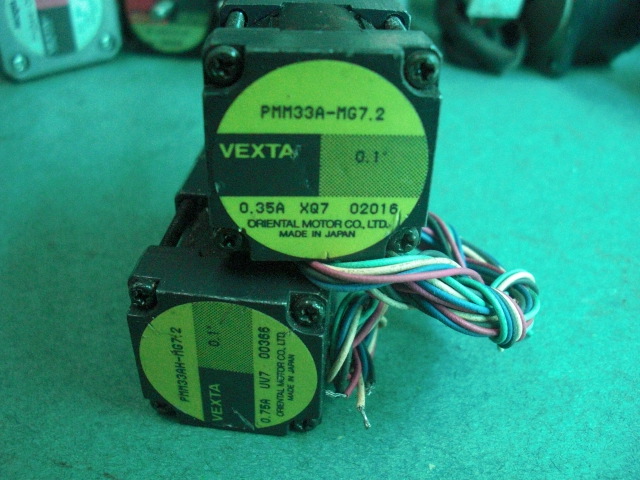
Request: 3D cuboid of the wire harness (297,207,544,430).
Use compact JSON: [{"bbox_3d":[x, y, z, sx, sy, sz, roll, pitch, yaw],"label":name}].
[{"bbox_3d":[0.019,0.007,0.112,0.040,0.029,0.042,6,37,4],"label":"wire harness"}]

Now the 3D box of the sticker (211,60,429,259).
[{"bbox_3d":[0.000,-0.009,0.082,0.027,0.027,0.001,0,30,-3],"label":"sticker"}]

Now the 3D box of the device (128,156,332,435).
[{"bbox_3d":[-0.010,0.003,0.121,0.028,0.028,0.056,6,37,4],"label":"device"}]

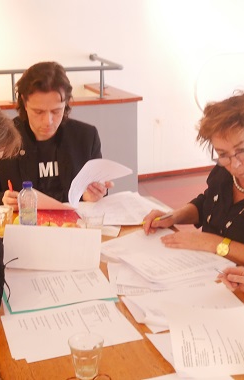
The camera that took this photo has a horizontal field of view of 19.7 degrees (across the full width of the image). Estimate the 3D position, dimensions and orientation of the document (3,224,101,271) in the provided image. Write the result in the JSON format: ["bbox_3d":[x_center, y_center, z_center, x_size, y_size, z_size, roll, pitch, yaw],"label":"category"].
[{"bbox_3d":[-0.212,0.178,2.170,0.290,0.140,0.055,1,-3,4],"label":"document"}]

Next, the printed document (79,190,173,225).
[{"bbox_3d":[0.007,0.061,2.685,0.290,0.020,0.265,-13,22,-33],"label":"printed document"}]

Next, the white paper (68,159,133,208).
[{"bbox_3d":[-0.082,-0.029,2.681,0.230,0.175,0.130,4,19,13],"label":"white paper"}]

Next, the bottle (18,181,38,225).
[{"bbox_3d":[-0.323,0.067,2.413,0.064,0.190,0.064,-1,19,0],"label":"bottle"}]

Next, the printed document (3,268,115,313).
[{"bbox_3d":[-0.179,0.286,2.024,0.297,0.018,0.210,-6,19,-14],"label":"printed document"}]

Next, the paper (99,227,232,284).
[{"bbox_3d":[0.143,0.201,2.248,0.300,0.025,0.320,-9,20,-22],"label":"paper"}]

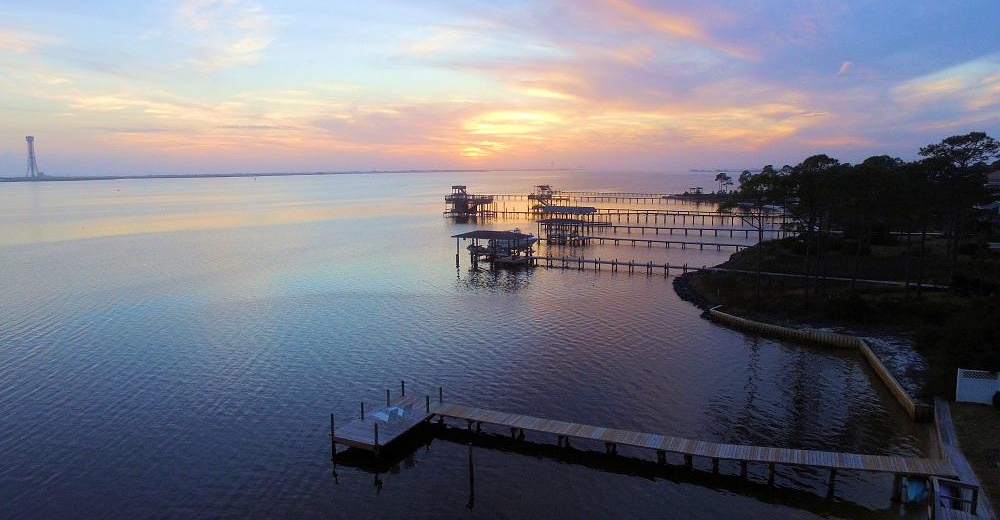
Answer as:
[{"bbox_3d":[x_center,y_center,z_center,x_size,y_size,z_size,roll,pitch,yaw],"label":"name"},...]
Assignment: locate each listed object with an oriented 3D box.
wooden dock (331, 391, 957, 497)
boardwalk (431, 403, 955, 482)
[{"bbox_3d":[5.031,8.561,25.708,25.810,1.464,5.555,3,9,21],"label":"wooden dock"},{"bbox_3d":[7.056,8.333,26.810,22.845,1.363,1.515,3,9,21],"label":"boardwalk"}]

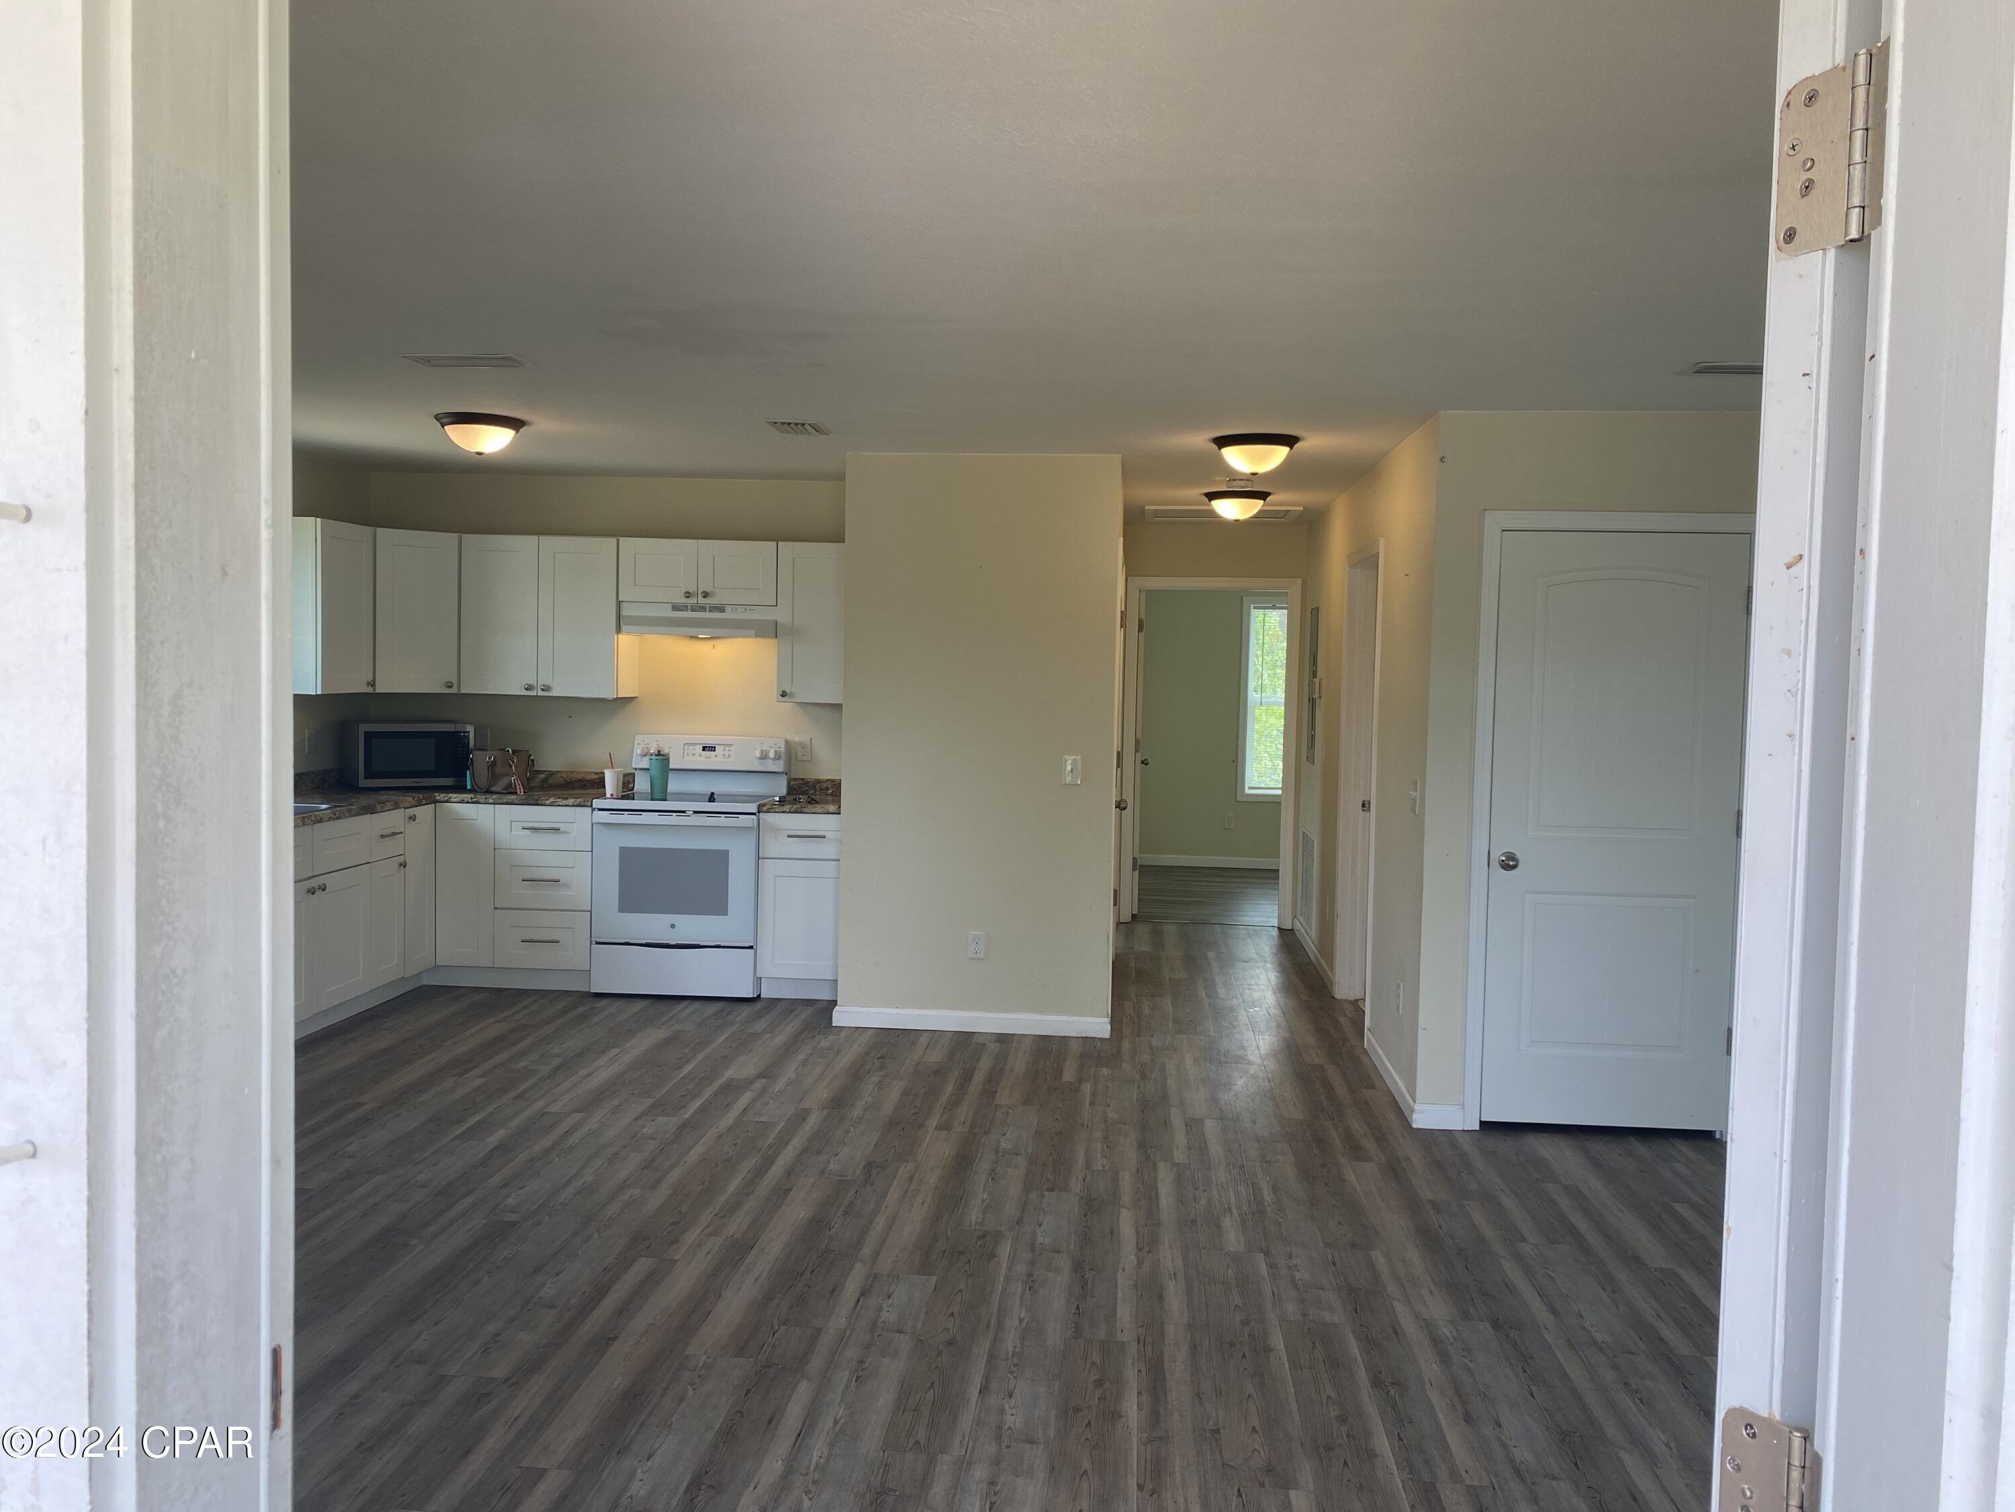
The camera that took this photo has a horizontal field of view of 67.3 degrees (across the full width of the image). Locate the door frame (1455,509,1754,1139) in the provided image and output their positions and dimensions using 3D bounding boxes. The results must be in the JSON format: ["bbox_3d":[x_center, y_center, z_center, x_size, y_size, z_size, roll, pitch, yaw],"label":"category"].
[{"bbox_3d":[2.064,0.242,5.180,0.935,2.122,0.110,1,3,5],"label":"door frame"}]

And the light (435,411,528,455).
[{"bbox_3d":[-1.965,-1.189,5.653,0.328,0.142,0.328,1,3,5],"label":"light"}]

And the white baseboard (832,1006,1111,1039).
[{"bbox_3d":[-0.157,1.142,6.505,1.200,0.085,0.020,1,3,5],"label":"white baseboard"}]

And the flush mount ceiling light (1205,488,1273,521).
[{"bbox_3d":[1.146,-1.242,7.527,0.328,0.142,0.328,1,3,5],"label":"flush mount ceiling light"}]

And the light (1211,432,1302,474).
[{"bbox_3d":[0.947,-1.141,5.764,0.328,0.142,0.328,1,3,5],"label":"light"}]

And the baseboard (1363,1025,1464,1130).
[{"bbox_3d":[1.541,1.217,5.775,0.175,0.085,1.093,1,3,5],"label":"baseboard"}]

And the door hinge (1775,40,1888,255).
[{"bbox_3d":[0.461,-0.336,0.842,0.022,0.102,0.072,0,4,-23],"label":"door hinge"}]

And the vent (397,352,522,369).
[{"bbox_3d":[-1.615,-1.183,4.565,0.352,0.018,0.195,1,3,5],"label":"vent"}]

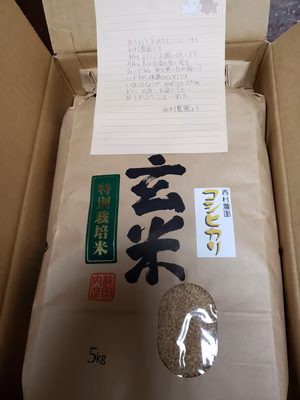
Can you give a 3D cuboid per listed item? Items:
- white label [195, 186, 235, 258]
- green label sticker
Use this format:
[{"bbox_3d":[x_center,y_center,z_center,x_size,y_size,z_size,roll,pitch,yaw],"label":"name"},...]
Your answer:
[{"bbox_3d":[0.076,0.025,0.354,0.043,0.003,0.085,-1,70,3],"label":"white label"},{"bbox_3d":[-0.056,0.020,0.364,0.036,0.003,0.113,-2,69,4],"label":"green label sticker"}]

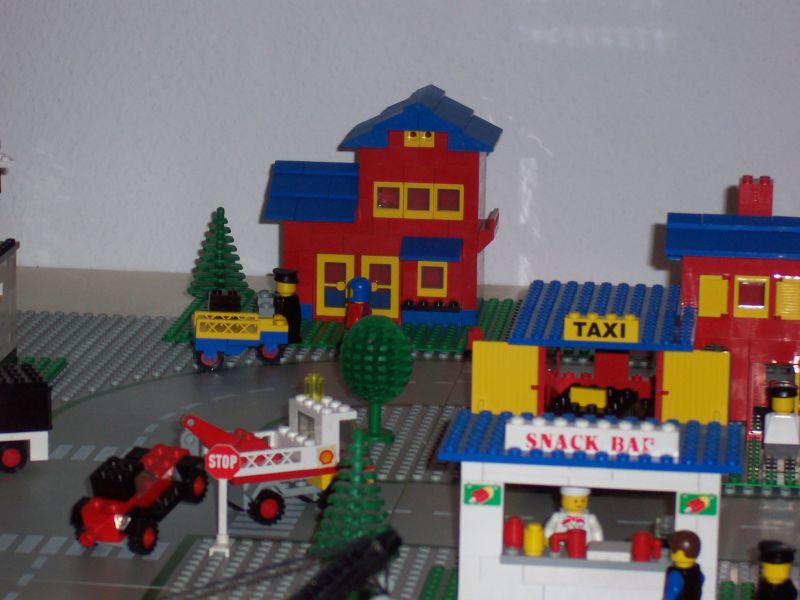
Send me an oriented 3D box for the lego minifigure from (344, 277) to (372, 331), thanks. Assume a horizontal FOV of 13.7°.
[{"bbox_3d":[-0.021,0.007,1.713,0.011,0.039,0.016,5,12,17],"label":"lego minifigure"}]

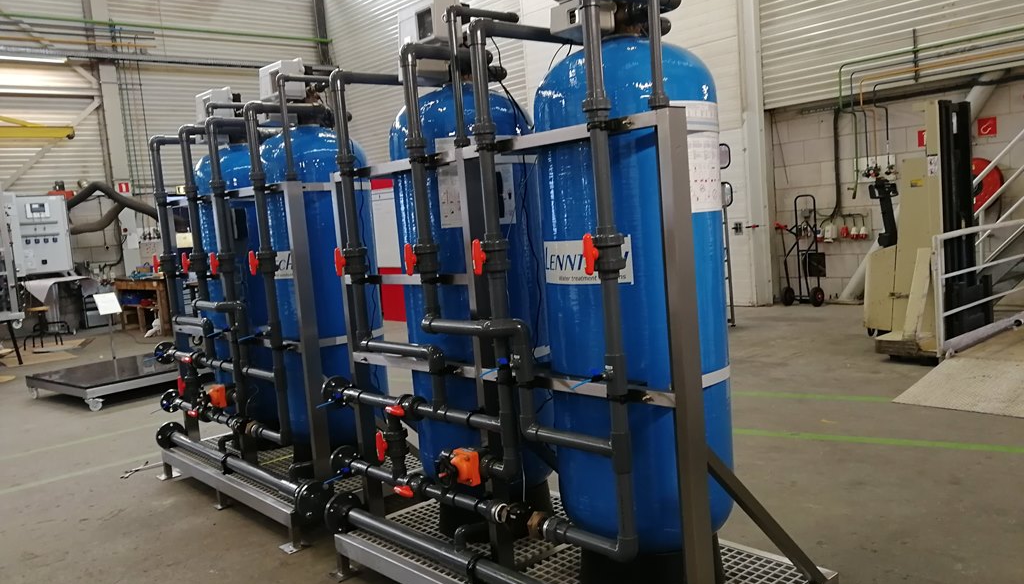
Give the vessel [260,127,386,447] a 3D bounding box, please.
[{"bbox_3d":[-1.050,0.004,4.474,0.616,1.858,0.616,-9,7,-41],"label":"vessel"}]

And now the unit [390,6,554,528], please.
[{"bbox_3d":[-0.159,-0.075,3.457,0.616,2.186,0.616,-9,7,-41],"label":"unit"}]

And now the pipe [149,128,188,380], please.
[{"bbox_3d":[-2.157,-0.192,5.049,0.081,1.579,0.074,-9,7,-41],"label":"pipe"}]

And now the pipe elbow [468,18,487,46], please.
[{"bbox_3d":[-0.103,-0.849,2.611,0.082,0.090,0.062,-9,7,-41],"label":"pipe elbow"}]

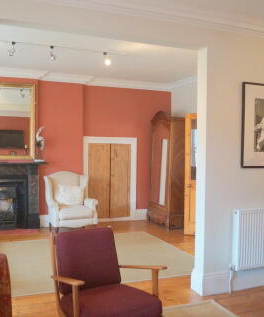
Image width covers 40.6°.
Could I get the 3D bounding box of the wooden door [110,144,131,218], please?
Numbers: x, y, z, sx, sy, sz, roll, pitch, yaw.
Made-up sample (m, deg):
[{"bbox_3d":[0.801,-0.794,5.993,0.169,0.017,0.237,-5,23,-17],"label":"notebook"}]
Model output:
[{"bbox_3d":[-0.210,0.436,6.761,0.400,1.390,0.040,0,2,-20],"label":"wooden door"}]

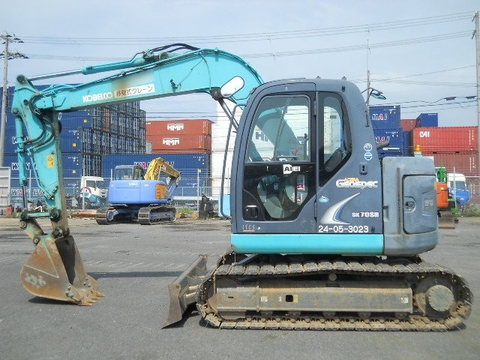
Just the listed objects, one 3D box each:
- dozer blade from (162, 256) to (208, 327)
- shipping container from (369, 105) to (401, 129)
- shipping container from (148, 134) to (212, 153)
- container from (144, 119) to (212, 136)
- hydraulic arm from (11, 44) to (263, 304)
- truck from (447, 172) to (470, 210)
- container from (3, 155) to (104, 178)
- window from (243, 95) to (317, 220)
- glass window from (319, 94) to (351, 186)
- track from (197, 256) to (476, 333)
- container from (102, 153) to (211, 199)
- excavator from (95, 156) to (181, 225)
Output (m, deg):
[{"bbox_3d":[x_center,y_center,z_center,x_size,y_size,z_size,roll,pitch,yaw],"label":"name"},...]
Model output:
[{"bbox_3d":[-0.630,1.330,7.050,0.240,0.460,2.300,0,0,3],"label":"dozer blade"},{"bbox_3d":[14.967,-6.848,64.360,6.060,2.590,2.440,0,0,13],"label":"shipping container"},{"bbox_3d":[-12.129,-6.828,103.749,12.190,2.590,2.440,0,0,10],"label":"shipping container"},{"bbox_3d":[-11.478,-9.506,104.249,12.190,2.590,2.440,0,0,10],"label":"container"},{"bbox_3d":[-1.030,-0.090,7.230,3.700,3.260,0.750,0,0,3],"label":"hydraulic arm"},{"bbox_3d":[15.100,0.950,43.600,5.000,2.750,2.300,0,0,15],"label":"truck"},{"bbox_3d":[-22.935,-1.531,64.248,12.190,2.900,2.440,0,0,10],"label":"container"},{"bbox_3d":[0.404,-0.236,5.980,0.760,1.340,0.080,0,0,4],"label":"window"},{"bbox_3d":[0.994,-0.413,5.940,0.350,0.980,0.060,0,0,4],"label":"glass window"},{"bbox_3d":[0.980,1.220,6.050,2.830,0.640,0.460,0,0,3],"label":"track"},{"bbox_3d":[-9.346,-0.260,64.439,12.190,5.200,2.440,0,0,10],"label":"container"},{"bbox_3d":[-4.250,0.420,24.800,2.400,2.900,4.200,0,0,18],"label":"excavator"}]

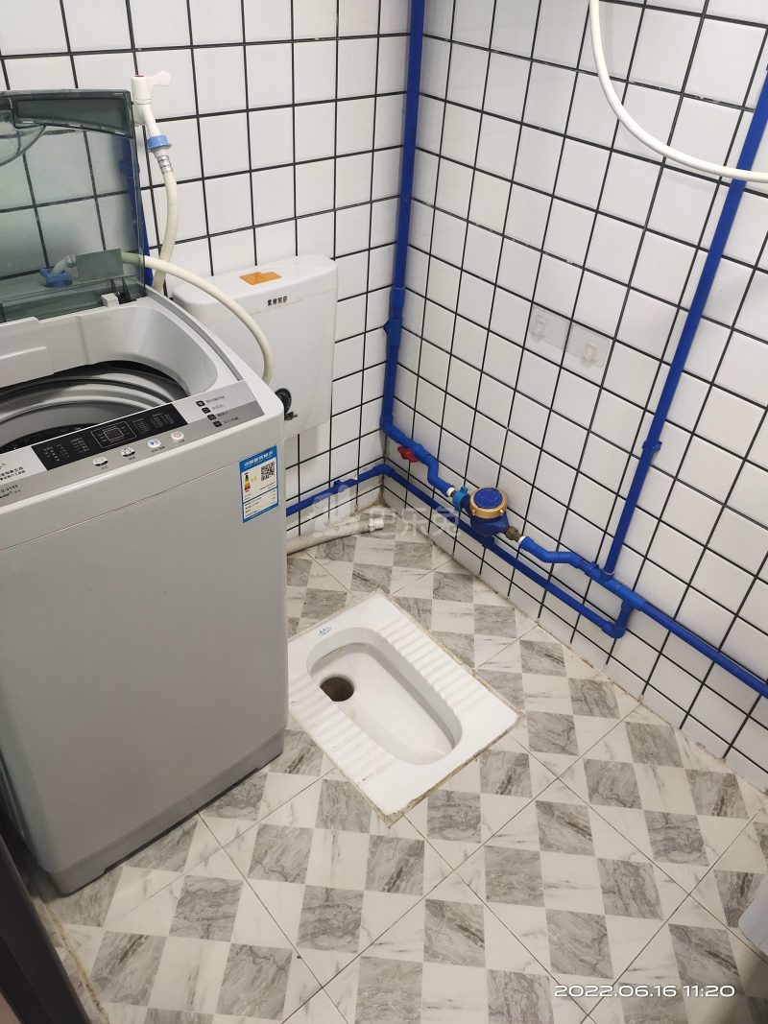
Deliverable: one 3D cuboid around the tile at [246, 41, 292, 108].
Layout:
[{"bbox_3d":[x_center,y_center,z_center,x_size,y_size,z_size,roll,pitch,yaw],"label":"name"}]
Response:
[{"bbox_3d":[-0.207,-0.793,1.238,0.098,0.100,0.010,-27,50,-32],"label":"tile"}]

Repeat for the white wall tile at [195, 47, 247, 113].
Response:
[{"bbox_3d":[-0.285,-0.753,1.188,0.098,0.100,0.010,-27,50,-32],"label":"white wall tile"}]

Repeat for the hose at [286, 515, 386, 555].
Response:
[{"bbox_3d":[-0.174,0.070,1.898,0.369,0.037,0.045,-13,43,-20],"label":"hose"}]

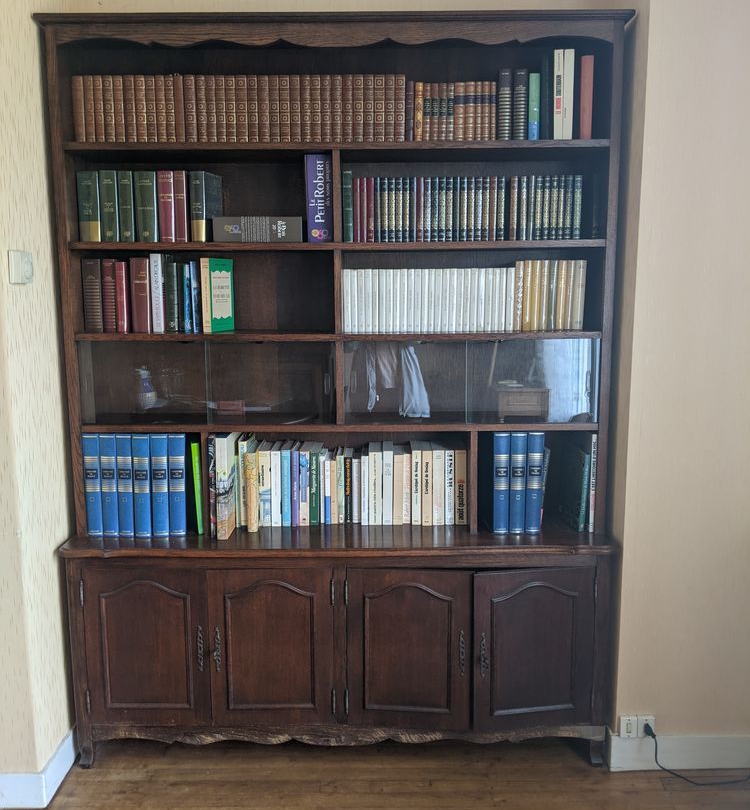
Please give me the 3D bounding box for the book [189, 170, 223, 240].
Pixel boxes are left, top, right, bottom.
[{"bbox_3d":[-0.466,-0.546,2.179,0.038,0.187,0.130,1,9,11],"label":"book"}]

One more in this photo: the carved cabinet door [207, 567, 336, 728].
[{"bbox_3d":[-0.273,0.650,2.088,0.337,0.447,0.030,0,9,0],"label":"carved cabinet door"}]

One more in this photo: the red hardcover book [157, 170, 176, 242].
[{"bbox_3d":[-0.565,-0.546,2.180,0.040,0.189,0.130,0,8,0],"label":"red hardcover book"}]

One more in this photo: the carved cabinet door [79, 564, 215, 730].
[{"bbox_3d":[-0.625,0.669,2.164,0.339,0.457,0.024,0,8,0],"label":"carved cabinet door"}]

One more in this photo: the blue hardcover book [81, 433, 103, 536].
[{"bbox_3d":[-0.783,0.209,2.275,0.043,0.291,0.215,0,8,0],"label":"blue hardcover book"}]

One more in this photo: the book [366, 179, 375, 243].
[{"bbox_3d":[-0.011,-0.522,2.115,0.020,0.167,0.115,0,9,0],"label":"book"}]

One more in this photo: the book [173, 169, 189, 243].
[{"bbox_3d":[-0.504,-0.524,2.087,0.031,0.180,0.125,0,9,0],"label":"book"}]

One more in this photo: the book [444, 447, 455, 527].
[{"bbox_3d":[0.210,0.222,2.255,0.025,0.217,0.140,0,9,0],"label":"book"}]

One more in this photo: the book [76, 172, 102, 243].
[{"bbox_3d":[-0.775,-0.546,2.180,0.056,0.187,0.130,0,8,0],"label":"book"}]

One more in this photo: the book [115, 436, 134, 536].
[{"bbox_3d":[-0.672,0.202,2.196,0.047,0.285,0.210,0,9,0],"label":"book"}]

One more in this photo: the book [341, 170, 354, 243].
[{"bbox_3d":[-0.071,-0.533,2.131,0.024,0.183,0.120,0,8,0],"label":"book"}]

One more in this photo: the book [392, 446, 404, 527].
[{"bbox_3d":[0.074,0.256,2.496,0.029,0.225,0.131,0,9,0],"label":"book"}]

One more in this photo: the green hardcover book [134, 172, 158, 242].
[{"bbox_3d":[-0.619,-0.546,2.180,0.056,0.187,0.130,0,8,0],"label":"green hardcover book"}]

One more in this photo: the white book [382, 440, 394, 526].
[{"bbox_3d":[0.041,0.249,2.506,0.030,0.237,0.160,0,9,0],"label":"white book"}]

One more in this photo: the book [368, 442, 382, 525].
[{"bbox_3d":[0.002,0.228,2.279,0.036,0.212,0.142,0,9,0],"label":"book"}]

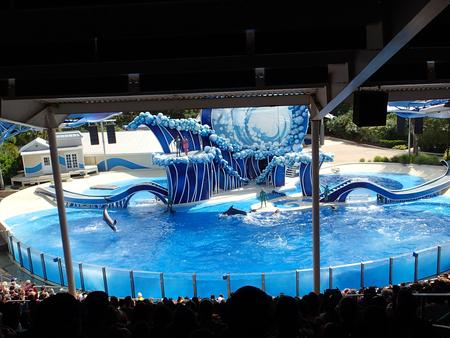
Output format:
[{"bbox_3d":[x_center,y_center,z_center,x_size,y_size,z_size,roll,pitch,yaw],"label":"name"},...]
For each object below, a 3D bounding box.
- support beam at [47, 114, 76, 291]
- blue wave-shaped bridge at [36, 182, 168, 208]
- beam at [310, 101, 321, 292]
[{"bbox_3d":[-5.688,1.599,13.667,0.230,7.030,0.230,-3,10,0],"label":"support beam"},{"bbox_3d":[-11.992,2.408,38.192,13.300,2.300,2.400,-2,10,6],"label":"blue wave-shaped bridge"},{"bbox_3d":[3.253,1.409,13.871,0.230,7.580,0.230,-3,10,0],"label":"beam"}]

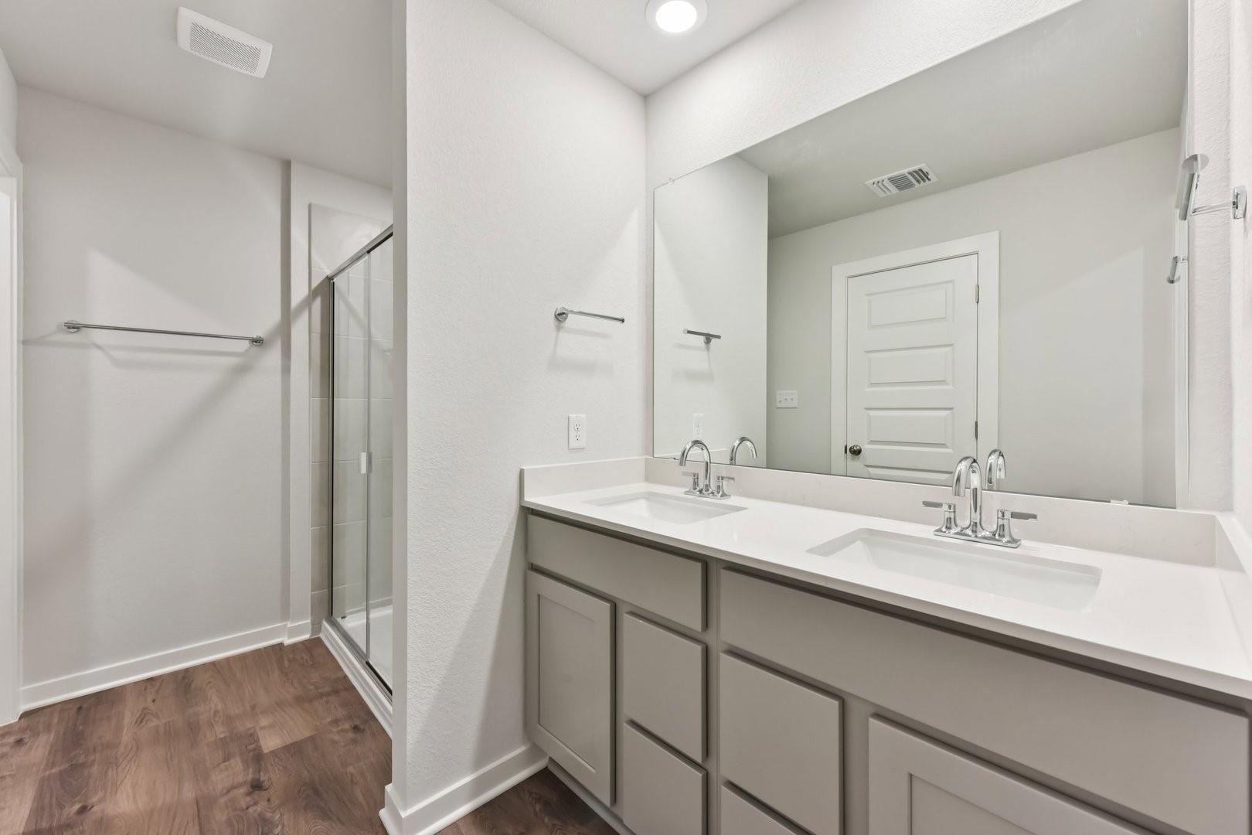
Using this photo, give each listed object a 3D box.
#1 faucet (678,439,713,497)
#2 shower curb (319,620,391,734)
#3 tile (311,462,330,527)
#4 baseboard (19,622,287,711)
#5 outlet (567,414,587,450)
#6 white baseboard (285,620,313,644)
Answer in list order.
[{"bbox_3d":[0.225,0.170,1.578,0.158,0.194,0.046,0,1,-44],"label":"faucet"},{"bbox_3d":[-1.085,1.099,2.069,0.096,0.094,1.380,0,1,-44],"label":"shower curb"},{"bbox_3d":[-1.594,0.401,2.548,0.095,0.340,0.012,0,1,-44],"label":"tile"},{"bbox_3d":[-2.056,1.100,2.196,0.848,0.083,0.026,0,1,-44],"label":"baseboard"},{"bbox_3d":[-0.173,0.052,1.720,0.079,0.122,0.008,0,1,-44],"label":"outlet"},{"bbox_3d":[-1.677,1.098,2.485,0.114,0.084,0.031,0,1,-44],"label":"white baseboard"}]

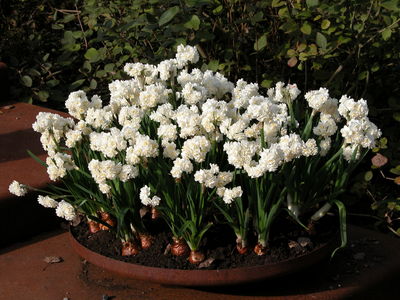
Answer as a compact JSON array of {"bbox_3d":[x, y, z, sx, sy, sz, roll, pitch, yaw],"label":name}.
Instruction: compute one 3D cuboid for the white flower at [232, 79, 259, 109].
[{"bbox_3d":[0.125,-0.156,2.930,0.072,0.080,0.072,0,15,0],"label":"white flower"}]

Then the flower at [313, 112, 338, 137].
[{"bbox_3d":[0.334,-0.068,2.830,0.069,0.062,0.069,0,15,0],"label":"flower"}]

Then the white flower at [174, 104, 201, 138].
[{"bbox_3d":[-0.034,-0.077,2.868,0.068,0.089,0.073,-1,15,-1],"label":"white flower"}]

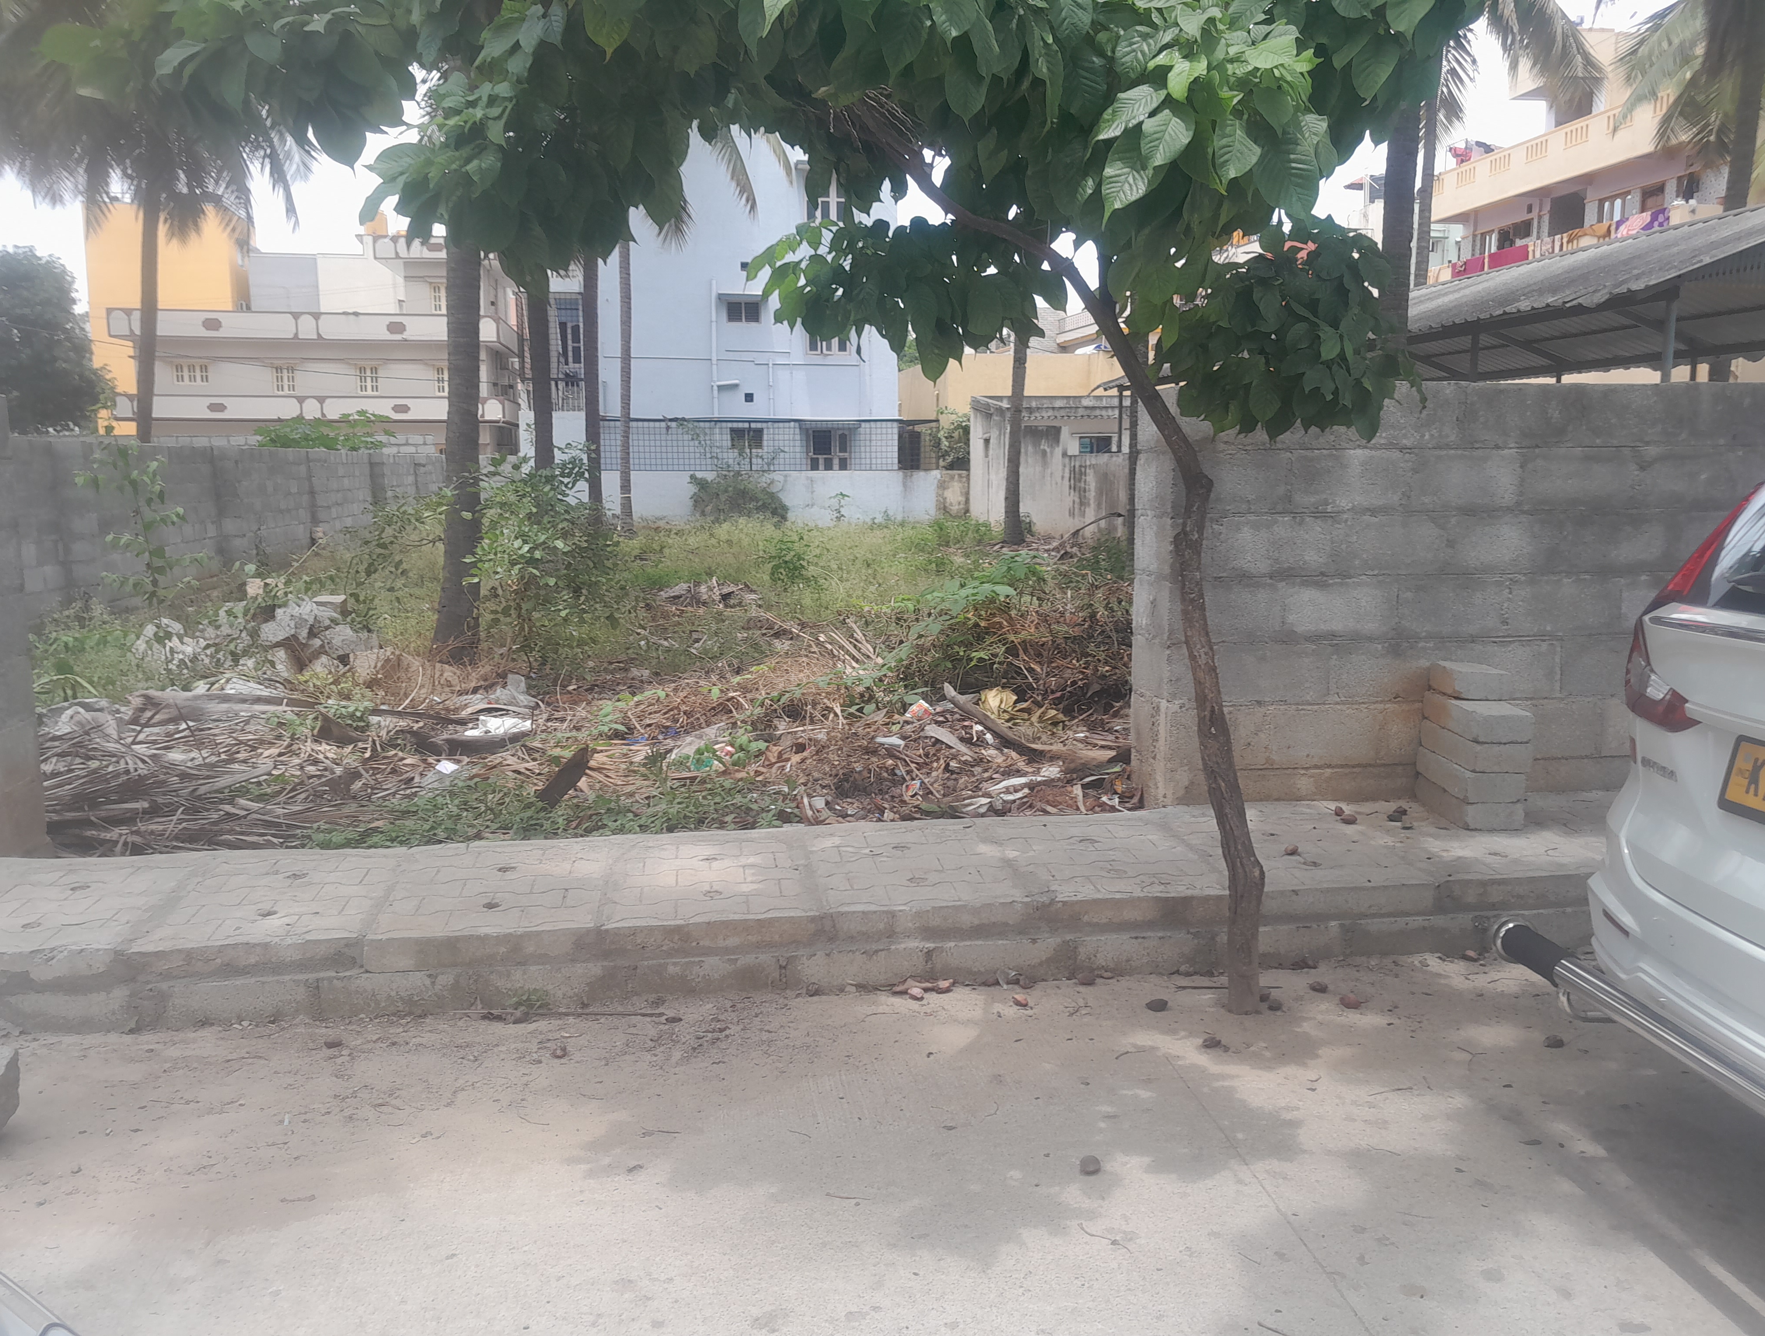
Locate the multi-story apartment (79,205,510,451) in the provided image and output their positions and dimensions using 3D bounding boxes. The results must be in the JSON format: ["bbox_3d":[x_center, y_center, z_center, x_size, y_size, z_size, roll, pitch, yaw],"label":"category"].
[{"bbox_3d":[-23.200,-12.470,57.128,15.600,11.400,10.000,-1,8,-8],"label":"multi-story apartment"}]

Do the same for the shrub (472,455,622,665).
[{"bbox_3d":[-2.020,-0.663,8.489,0.860,1.240,0.800,0,8,0],"label":"shrub"}]

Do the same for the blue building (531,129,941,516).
[{"bbox_3d":[-4.300,-8.924,37.025,8.800,9.800,9.000,-1,8,-8],"label":"blue building"}]

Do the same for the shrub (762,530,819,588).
[{"bbox_3d":[-0.910,-1.048,13.484,0.560,0.590,0.520,0,8,0],"label":"shrub"}]

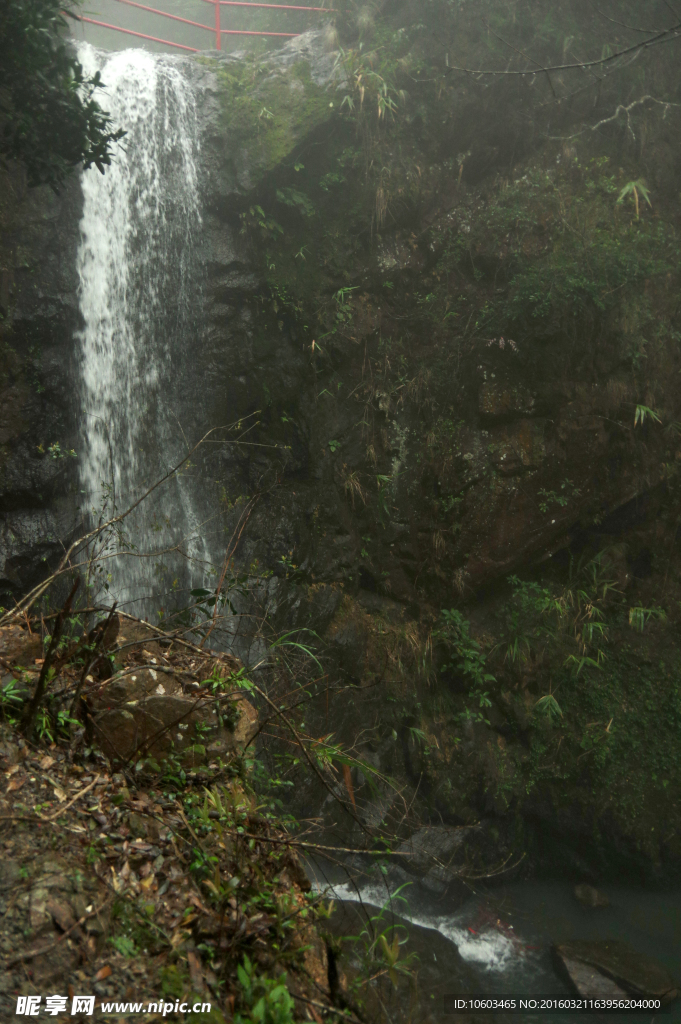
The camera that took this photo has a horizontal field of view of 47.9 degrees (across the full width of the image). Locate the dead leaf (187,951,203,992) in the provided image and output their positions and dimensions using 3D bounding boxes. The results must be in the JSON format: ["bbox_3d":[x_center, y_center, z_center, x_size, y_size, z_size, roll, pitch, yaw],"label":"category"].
[{"bbox_3d":[-0.455,1.437,2.400,0.034,0.020,0.143,-1,22,-22],"label":"dead leaf"}]

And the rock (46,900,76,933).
[{"bbox_3d":[-1.073,1.551,2.950,0.100,0.080,0.100,0,0,0],"label":"rock"}]

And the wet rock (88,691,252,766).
[{"bbox_3d":[-0.934,1.213,4.320,0.850,0.350,0.450,0,3,-9],"label":"wet rock"}]

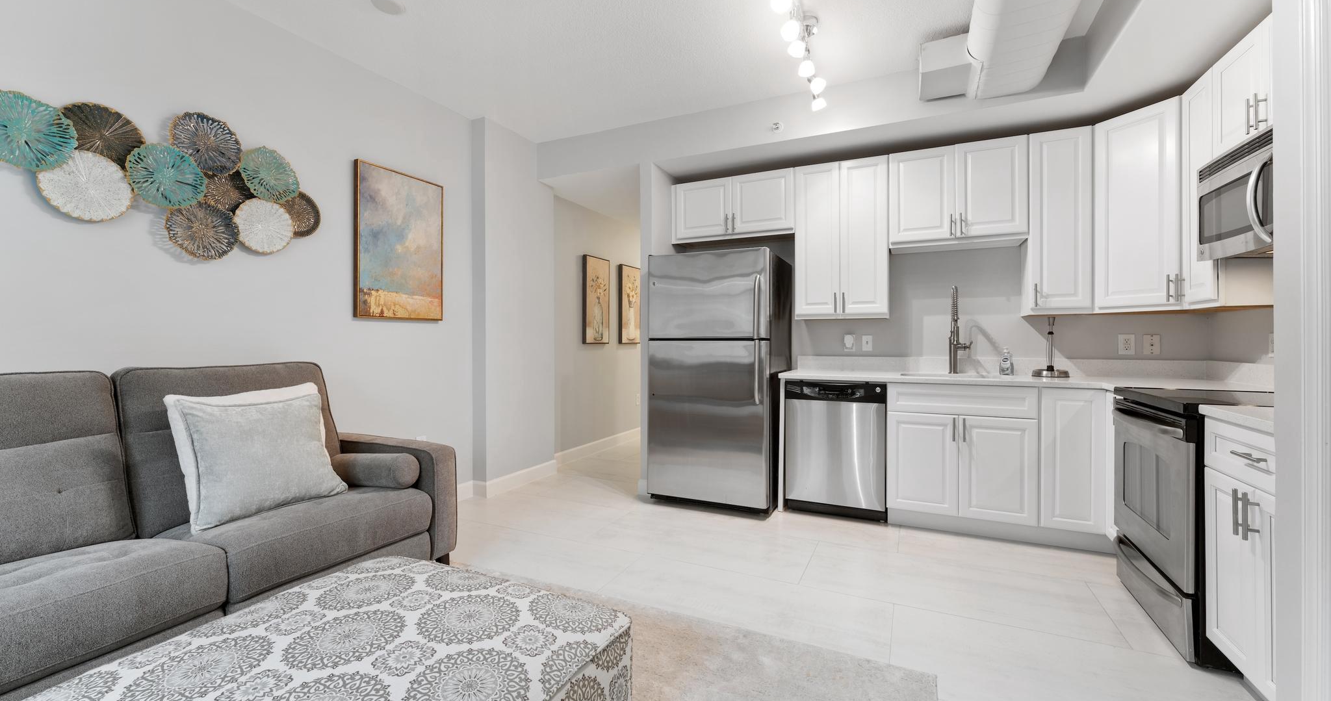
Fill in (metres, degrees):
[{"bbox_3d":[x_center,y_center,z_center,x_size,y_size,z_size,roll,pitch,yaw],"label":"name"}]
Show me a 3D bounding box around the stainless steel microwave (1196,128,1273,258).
[{"bbox_3d":[2.395,-0.598,1.899,0.393,0.410,0.760,0,1,26],"label":"stainless steel microwave"}]

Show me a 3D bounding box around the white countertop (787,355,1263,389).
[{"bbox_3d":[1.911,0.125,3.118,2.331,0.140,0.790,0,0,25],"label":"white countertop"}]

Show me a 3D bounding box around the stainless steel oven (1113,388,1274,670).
[{"bbox_3d":[2.251,0.634,1.970,0.688,0.925,0.756,0,1,26],"label":"stainless steel oven"}]

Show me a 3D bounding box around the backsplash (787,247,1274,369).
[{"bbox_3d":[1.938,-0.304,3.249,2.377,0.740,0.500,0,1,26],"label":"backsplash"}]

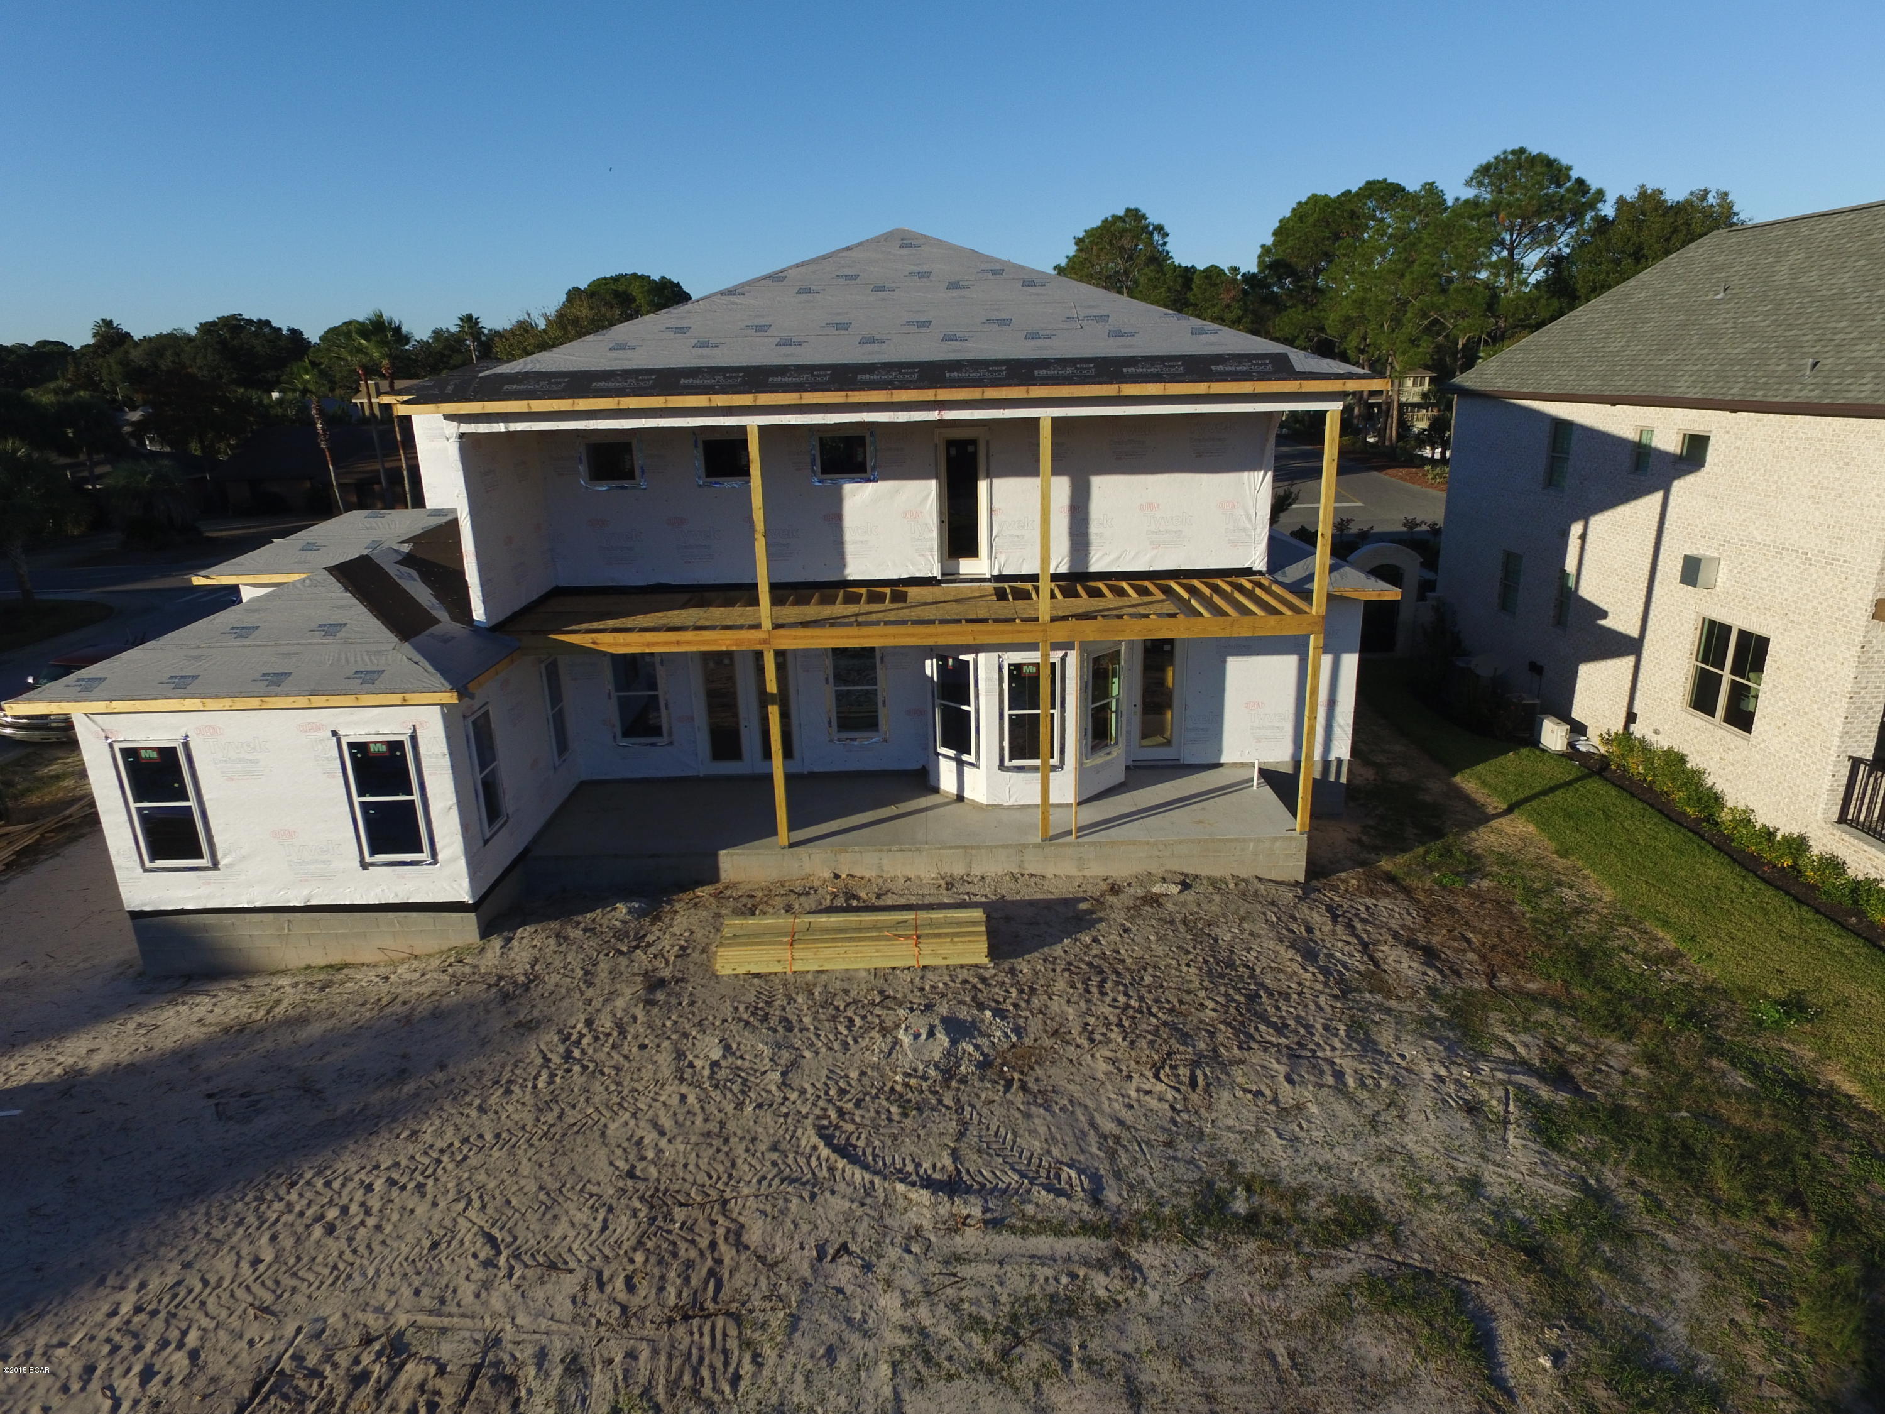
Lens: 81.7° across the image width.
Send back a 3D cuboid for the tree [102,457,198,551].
[{"bbox_3d":[-43.496,-11.376,60.366,5.000,4.500,5.000,-2,17,0],"label":"tree"}]

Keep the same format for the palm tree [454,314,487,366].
[{"bbox_3d":[-43.685,-29.828,103.327,3.300,14.220,3.300,-2,17,0],"label":"palm tree"}]

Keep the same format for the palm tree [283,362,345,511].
[{"bbox_3d":[-36.268,-15.338,63.931,3.200,9.570,3.200,-2,17,0],"label":"palm tree"}]

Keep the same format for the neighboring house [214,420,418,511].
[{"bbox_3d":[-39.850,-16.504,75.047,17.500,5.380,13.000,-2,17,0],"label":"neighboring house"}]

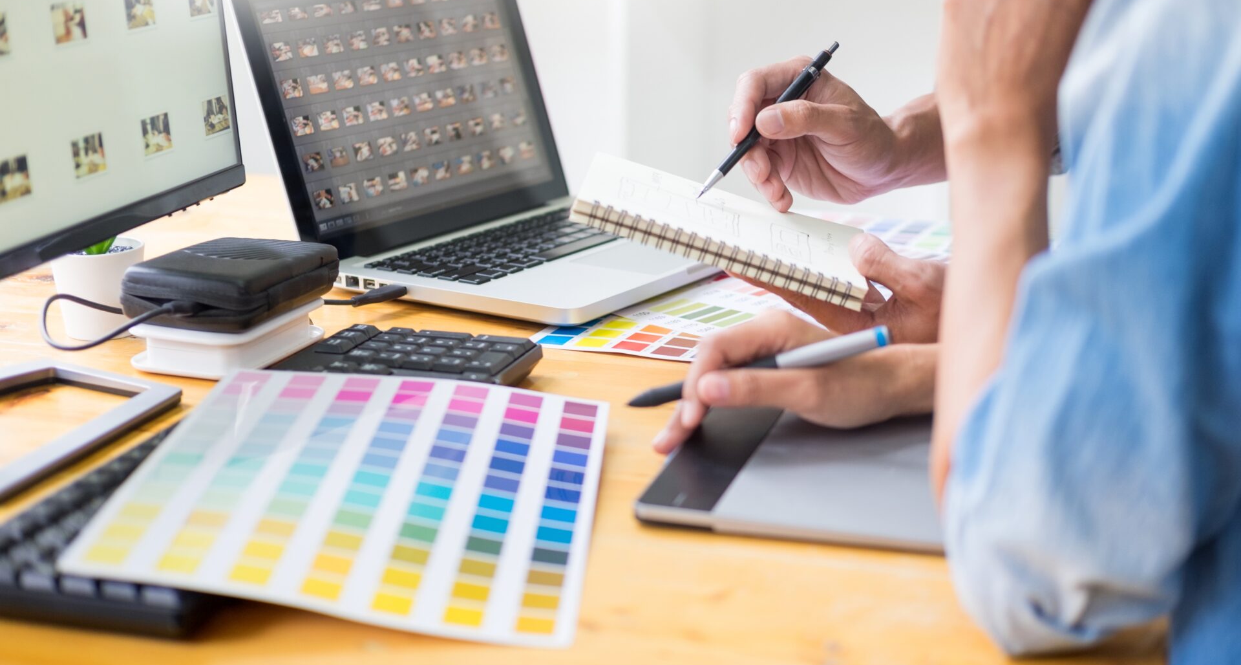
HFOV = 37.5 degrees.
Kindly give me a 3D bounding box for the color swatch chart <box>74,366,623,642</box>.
[{"bbox_3d":[-0.116,0.069,0.870,0.210,0.014,0.297,7,16,0],"label":"color swatch chart"}]

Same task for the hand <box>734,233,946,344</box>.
[{"bbox_3d":[0.139,-0.029,1.125,0.150,0.058,0.090,8,16,-5],"label":"hand"}]

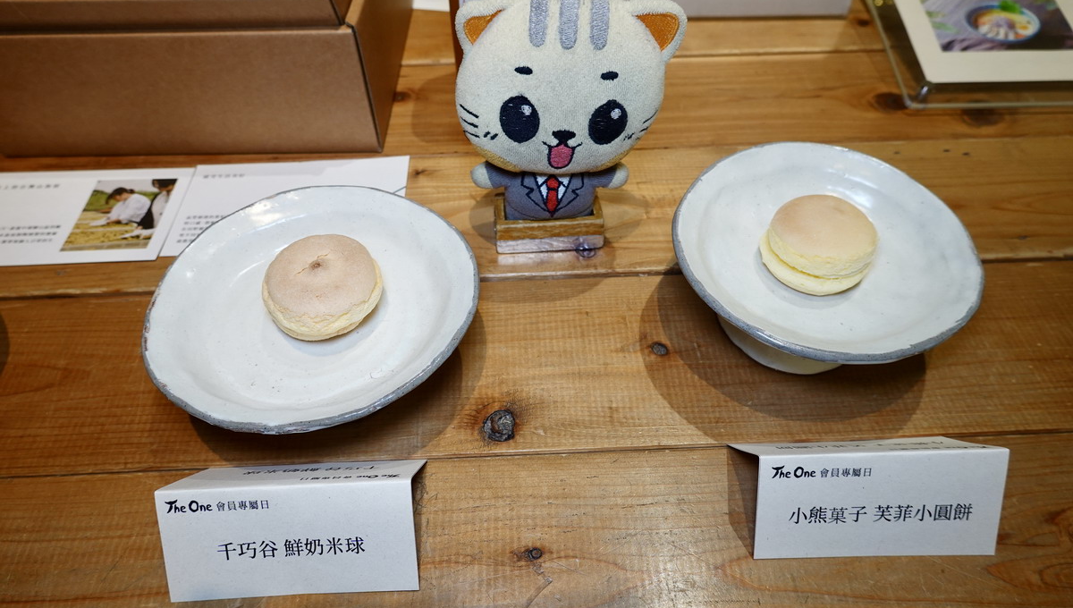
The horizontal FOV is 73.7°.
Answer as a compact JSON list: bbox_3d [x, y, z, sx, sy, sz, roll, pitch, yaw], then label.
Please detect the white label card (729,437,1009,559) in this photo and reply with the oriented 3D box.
[{"bbox_3d":[0.146,0.075,0.315,0.105,0.040,0.058,-1,49,0],"label":"white label card"}]

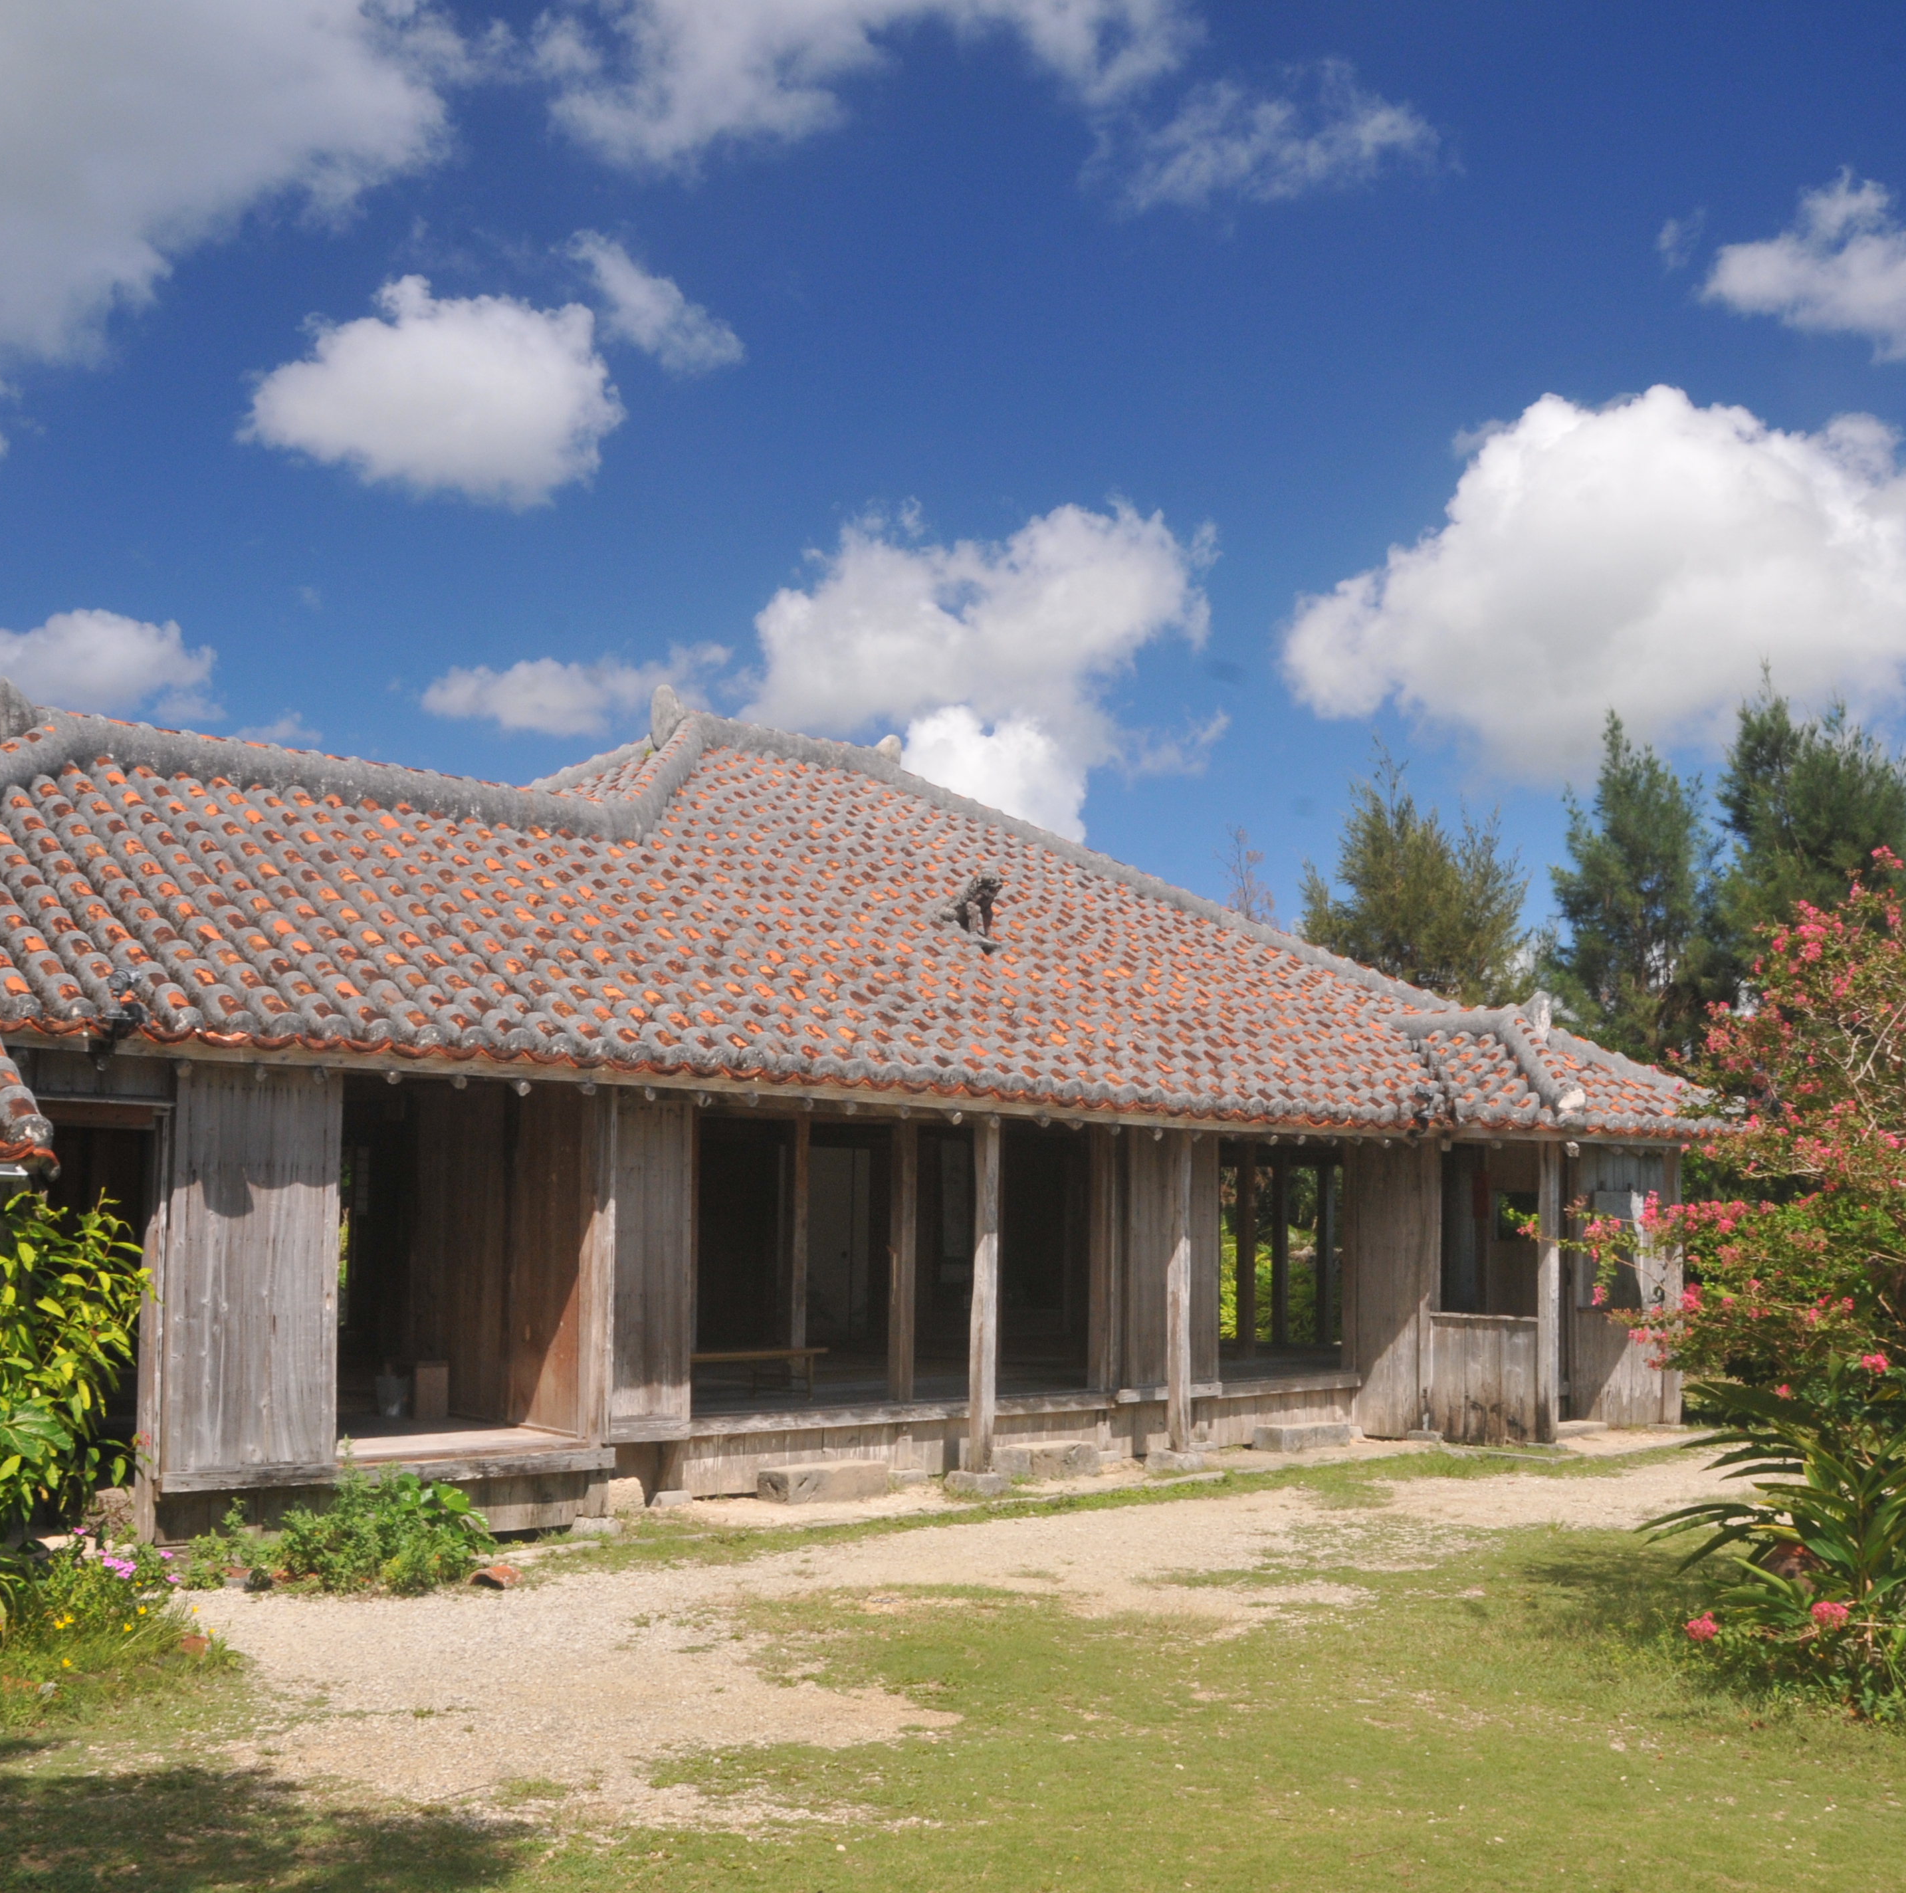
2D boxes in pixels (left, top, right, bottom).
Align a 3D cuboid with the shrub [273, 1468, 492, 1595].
[{"bbox_3d":[-2.369,2.392,8.926,0.910,0.450,0.720,1,-7,0],"label":"shrub"}]

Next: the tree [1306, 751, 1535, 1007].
[{"bbox_3d":[6.213,1.173,28.541,3.146,7.755,3.100,1,-7,0],"label":"tree"}]

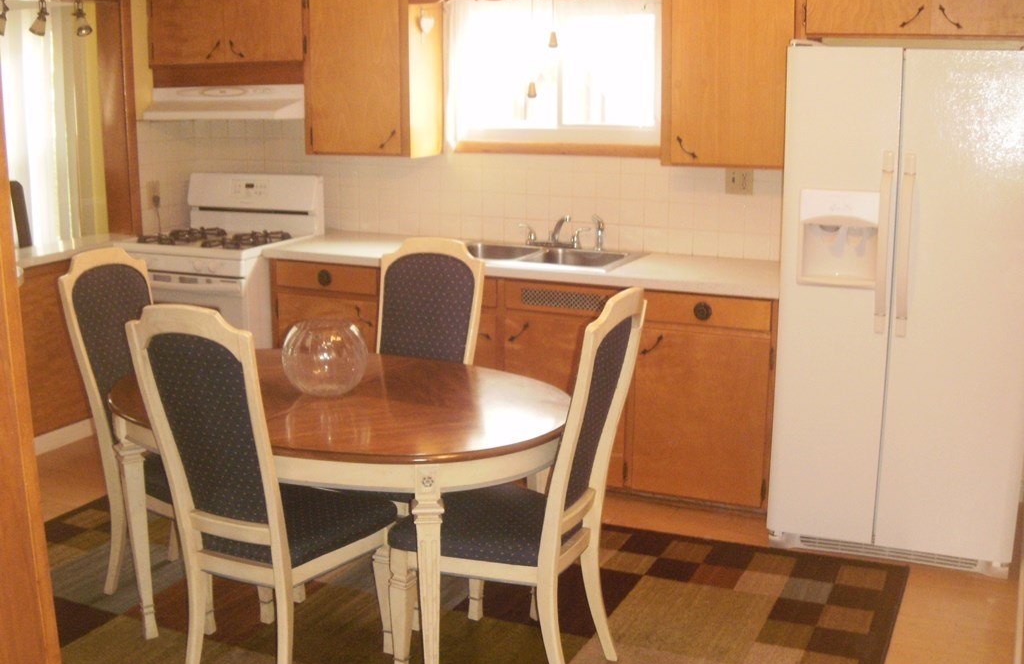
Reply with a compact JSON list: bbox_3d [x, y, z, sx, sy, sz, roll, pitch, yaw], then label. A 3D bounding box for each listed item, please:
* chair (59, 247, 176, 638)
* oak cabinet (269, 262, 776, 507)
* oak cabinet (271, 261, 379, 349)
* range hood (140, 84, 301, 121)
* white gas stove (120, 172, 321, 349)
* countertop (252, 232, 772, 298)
[{"bbox_3d":[-1.029,0.302,3.216,0.605,1.107,0.474,6,14,22],"label":"chair"},{"bbox_3d":[0.059,0.131,4.474,2.218,0.852,0.620,6,14,22],"label":"oak cabinet"},{"bbox_3d":[-0.693,0.056,4.786,0.580,0.852,0.620,6,14,22],"label":"oak cabinet"},{"bbox_3d":[-1.300,-1.084,4.877,0.892,0.160,0.459,6,14,22],"label":"range hood"},{"bbox_3d":[-1.399,-0.150,4.992,0.776,1.179,0.685,6,14,22],"label":"white gas stove"},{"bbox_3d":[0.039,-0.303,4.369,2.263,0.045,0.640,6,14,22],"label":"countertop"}]

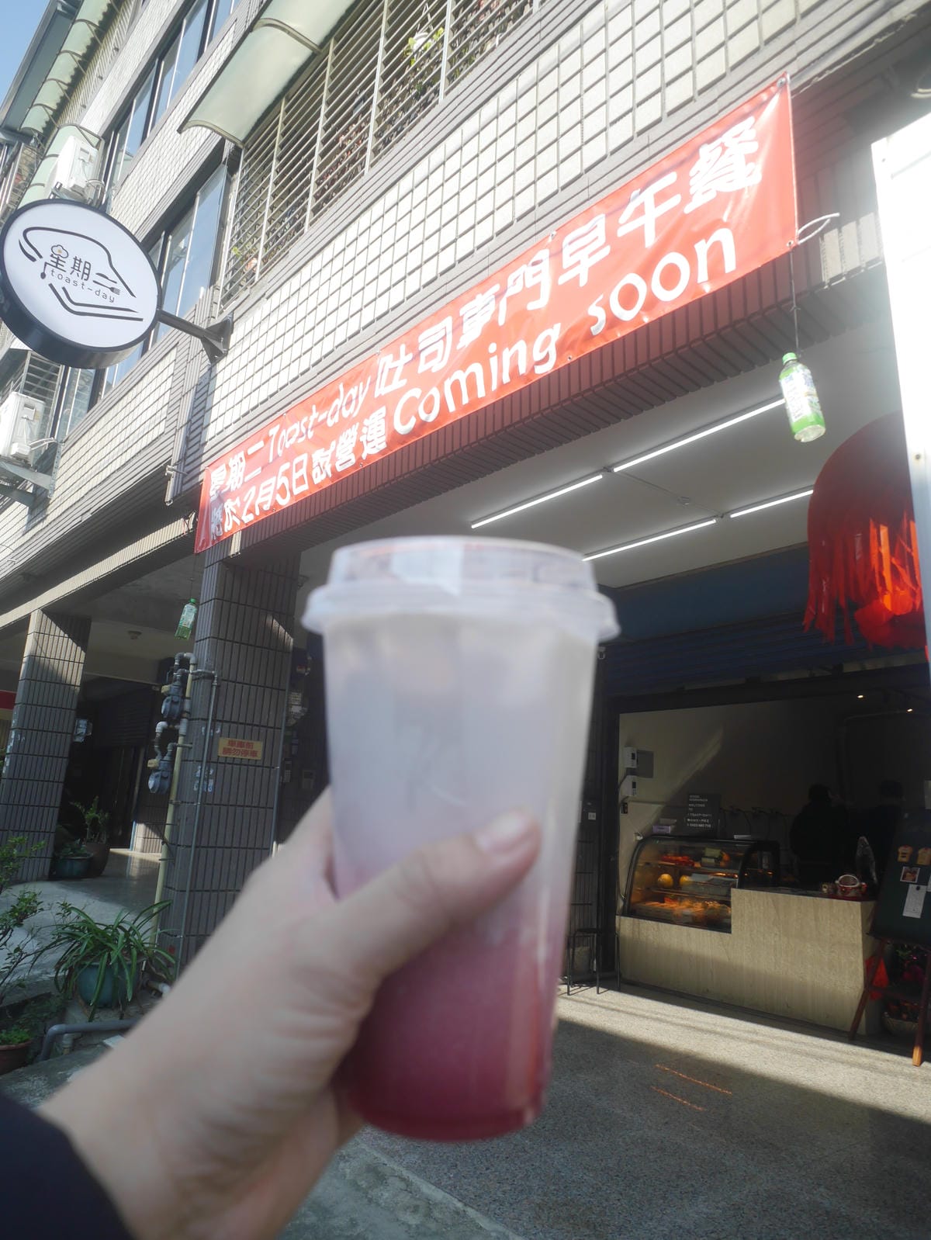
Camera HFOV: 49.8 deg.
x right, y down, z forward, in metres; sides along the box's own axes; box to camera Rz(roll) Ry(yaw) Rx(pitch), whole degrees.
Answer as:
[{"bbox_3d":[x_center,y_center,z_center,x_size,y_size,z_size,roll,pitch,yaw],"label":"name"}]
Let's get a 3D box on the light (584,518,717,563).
[{"bbox_3d":[1.134,-0.505,6.395,0.040,0.045,1.216,12,-15,-32],"label":"light"}]

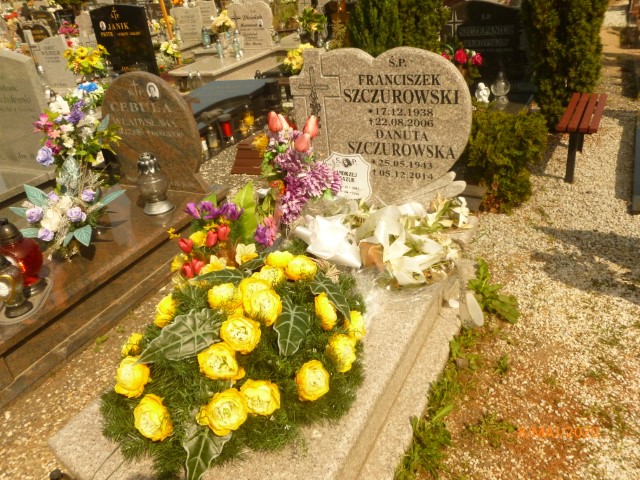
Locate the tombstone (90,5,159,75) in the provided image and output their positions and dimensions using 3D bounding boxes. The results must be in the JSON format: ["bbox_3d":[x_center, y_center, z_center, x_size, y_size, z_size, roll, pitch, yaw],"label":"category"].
[{"bbox_3d":[-2.188,-2.210,5.793,0.770,0.780,0.090,8,33,28],"label":"tombstone"}]

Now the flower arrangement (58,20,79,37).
[{"bbox_3d":[-4.469,-3.759,9.200,0.330,0.270,0.290,9,33,28],"label":"flower arrangement"}]

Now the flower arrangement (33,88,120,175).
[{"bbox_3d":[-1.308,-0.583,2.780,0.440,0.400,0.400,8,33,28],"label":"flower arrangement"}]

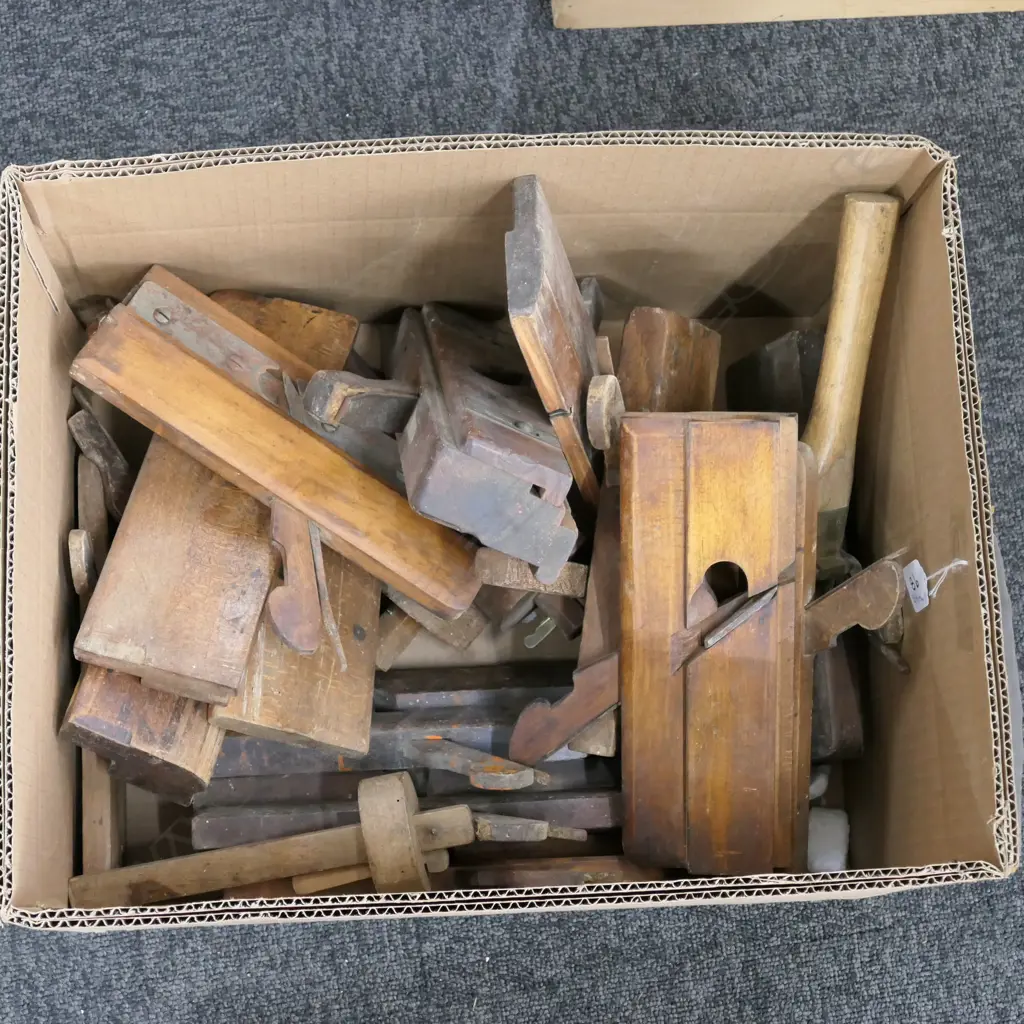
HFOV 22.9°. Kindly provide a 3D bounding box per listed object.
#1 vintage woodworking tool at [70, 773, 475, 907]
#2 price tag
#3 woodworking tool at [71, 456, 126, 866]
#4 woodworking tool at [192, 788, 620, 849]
[{"bbox_3d":[-0.131,0.188,1.367,0.222,0.055,0.065,-10,81,3],"label":"vintage woodworking tool"},{"bbox_3d":[0.208,0.038,1.296,0.003,0.036,0.022,-17,83,-11],"label":"price tag"},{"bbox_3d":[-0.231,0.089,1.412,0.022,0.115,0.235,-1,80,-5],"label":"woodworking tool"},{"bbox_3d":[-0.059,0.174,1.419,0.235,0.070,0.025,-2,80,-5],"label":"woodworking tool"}]

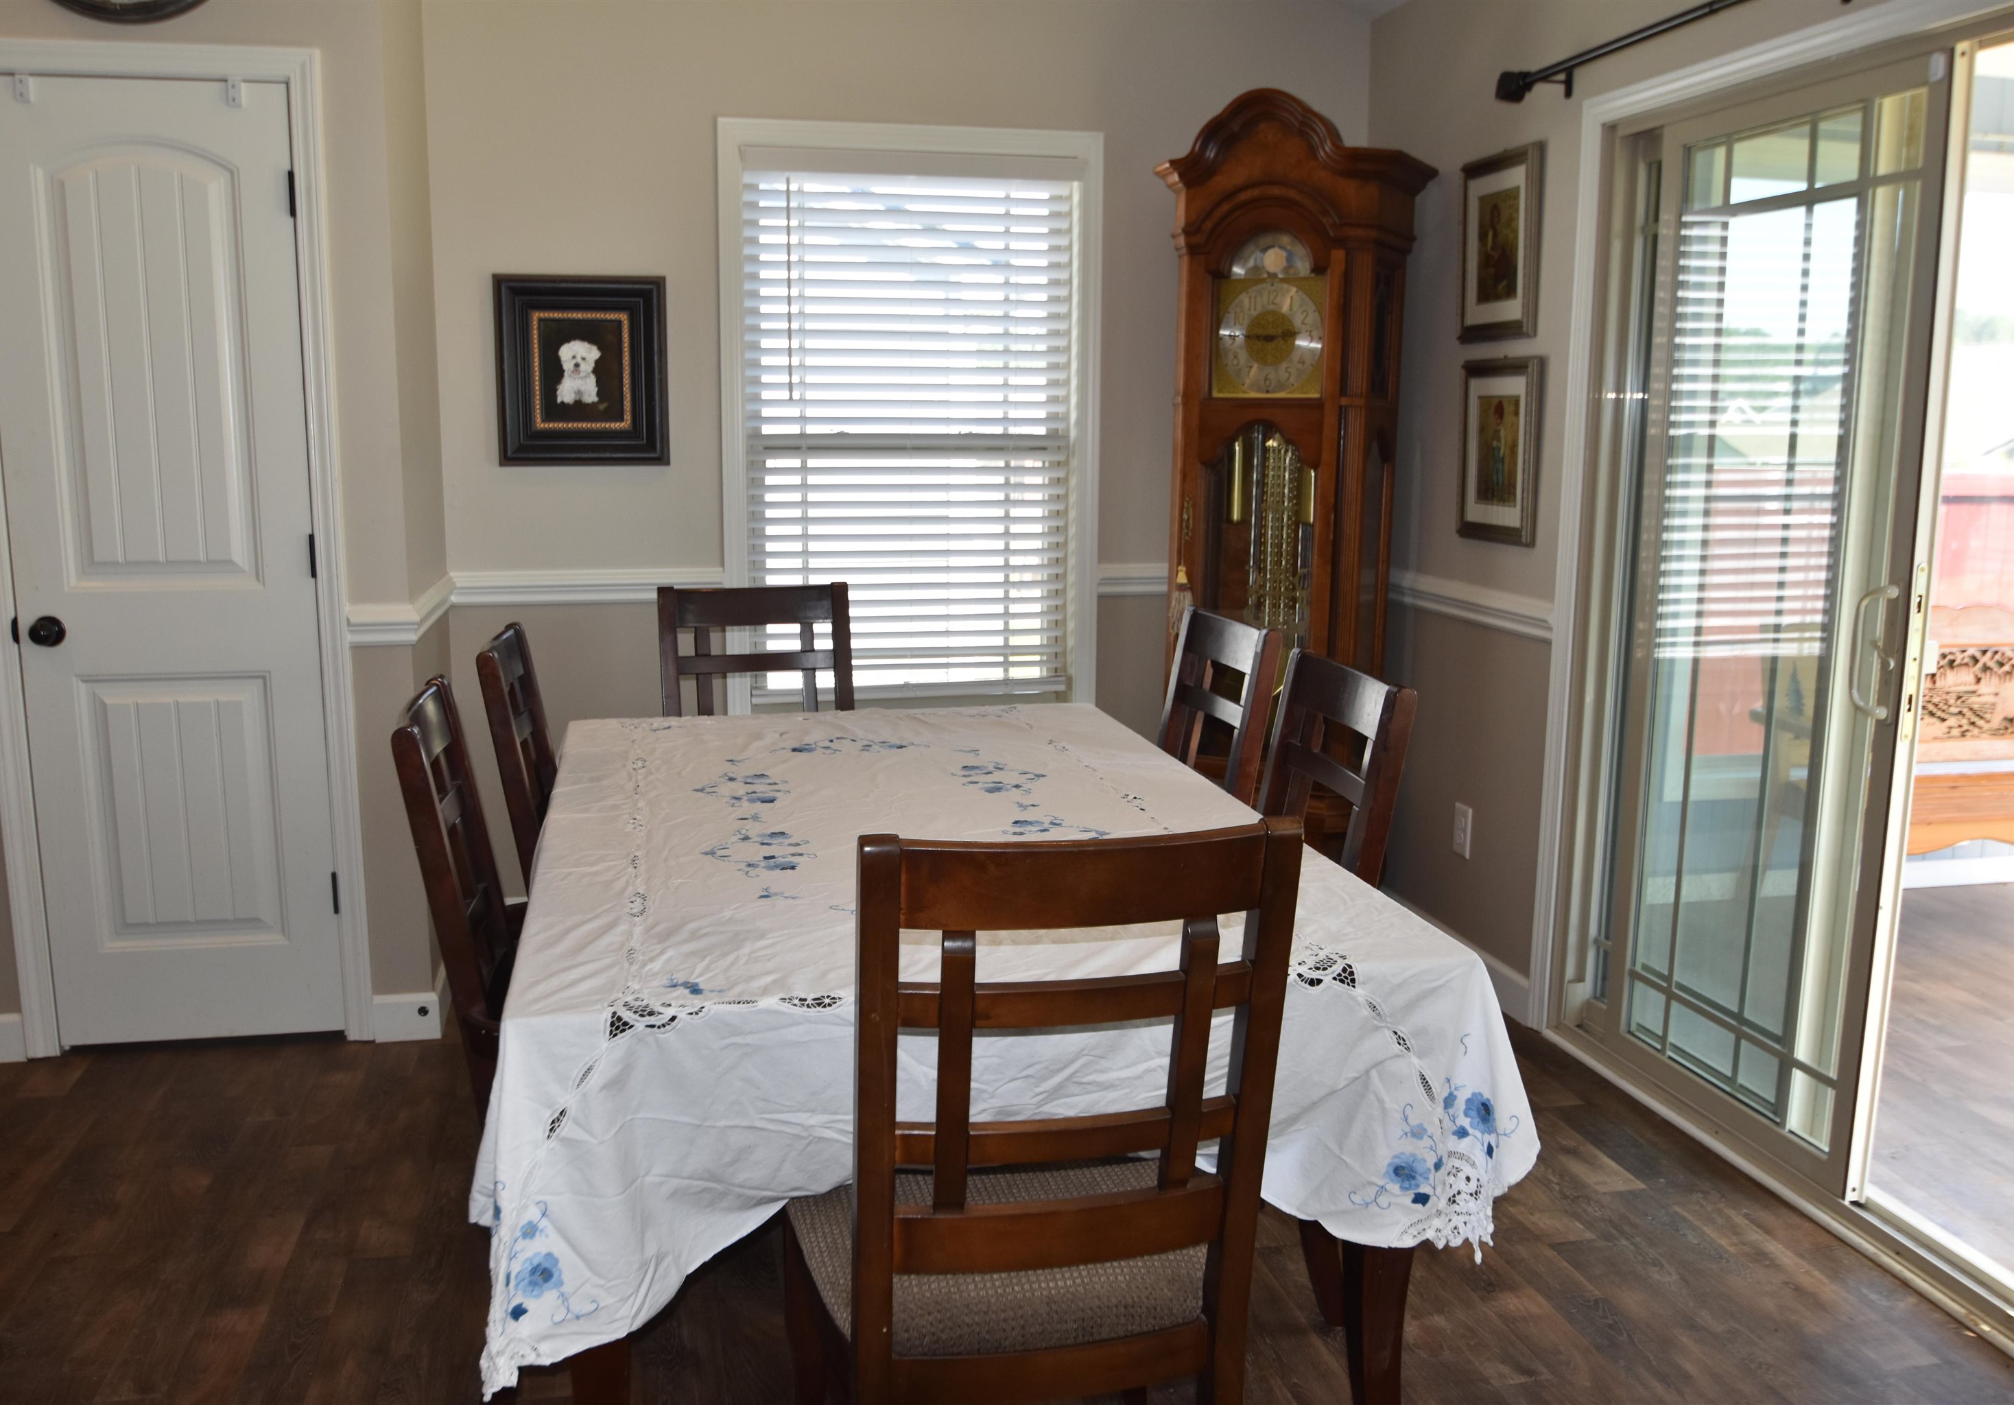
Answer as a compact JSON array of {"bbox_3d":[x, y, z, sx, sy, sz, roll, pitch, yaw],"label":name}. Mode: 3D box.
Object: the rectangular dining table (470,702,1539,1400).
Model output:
[{"bbox_3d":[-0.172,0.549,2.747,1.190,0.768,1.830,-2,10,-13],"label":"rectangular dining table"}]

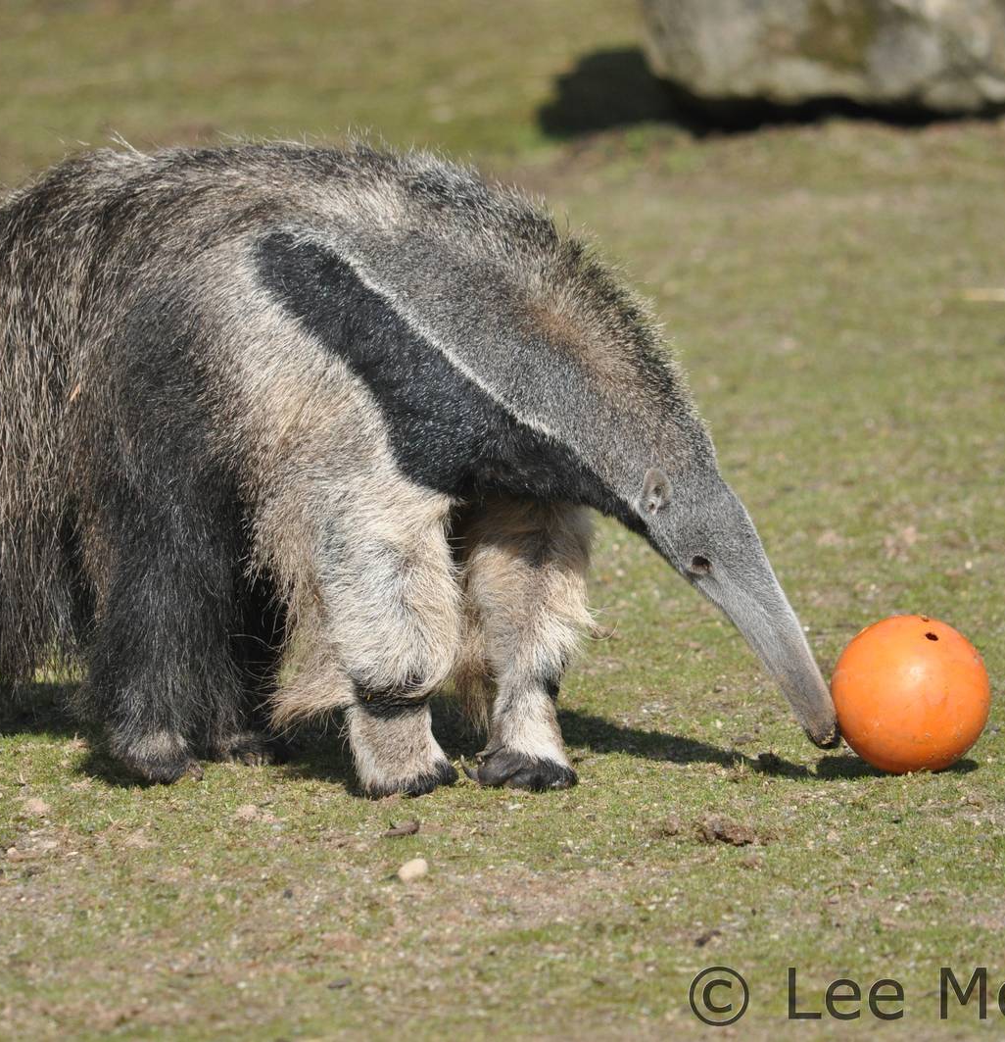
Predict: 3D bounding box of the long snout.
[{"bbox_3d":[0.299,0.153,16.886,0.064,0.212,0.068,-8,-26,-50],"label":"long snout"}]

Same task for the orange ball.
[{"bbox_3d":[0.440,0.186,16.886,0.170,0.170,0.170,0,6,0],"label":"orange ball"}]

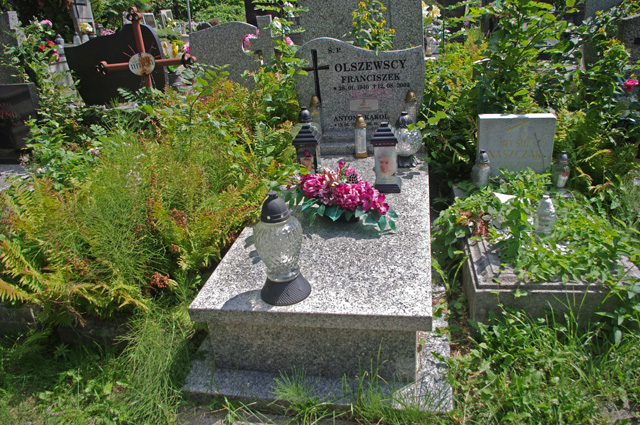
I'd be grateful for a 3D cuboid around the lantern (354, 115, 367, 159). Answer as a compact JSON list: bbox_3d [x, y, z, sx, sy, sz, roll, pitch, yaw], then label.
[{"bbox_3d":[0.249,-0.469,2.925,0.070,0.255,0.070,0,26,12],"label":"lantern"}]

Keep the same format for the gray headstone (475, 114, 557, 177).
[{"bbox_3d":[1.175,-0.408,2.898,0.415,0.350,0.110,2,24,16],"label":"gray headstone"}]

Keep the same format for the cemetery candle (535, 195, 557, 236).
[{"bbox_3d":[1.126,0.015,2.388,0.105,0.212,0.105,0,26,12],"label":"cemetery candle"}]

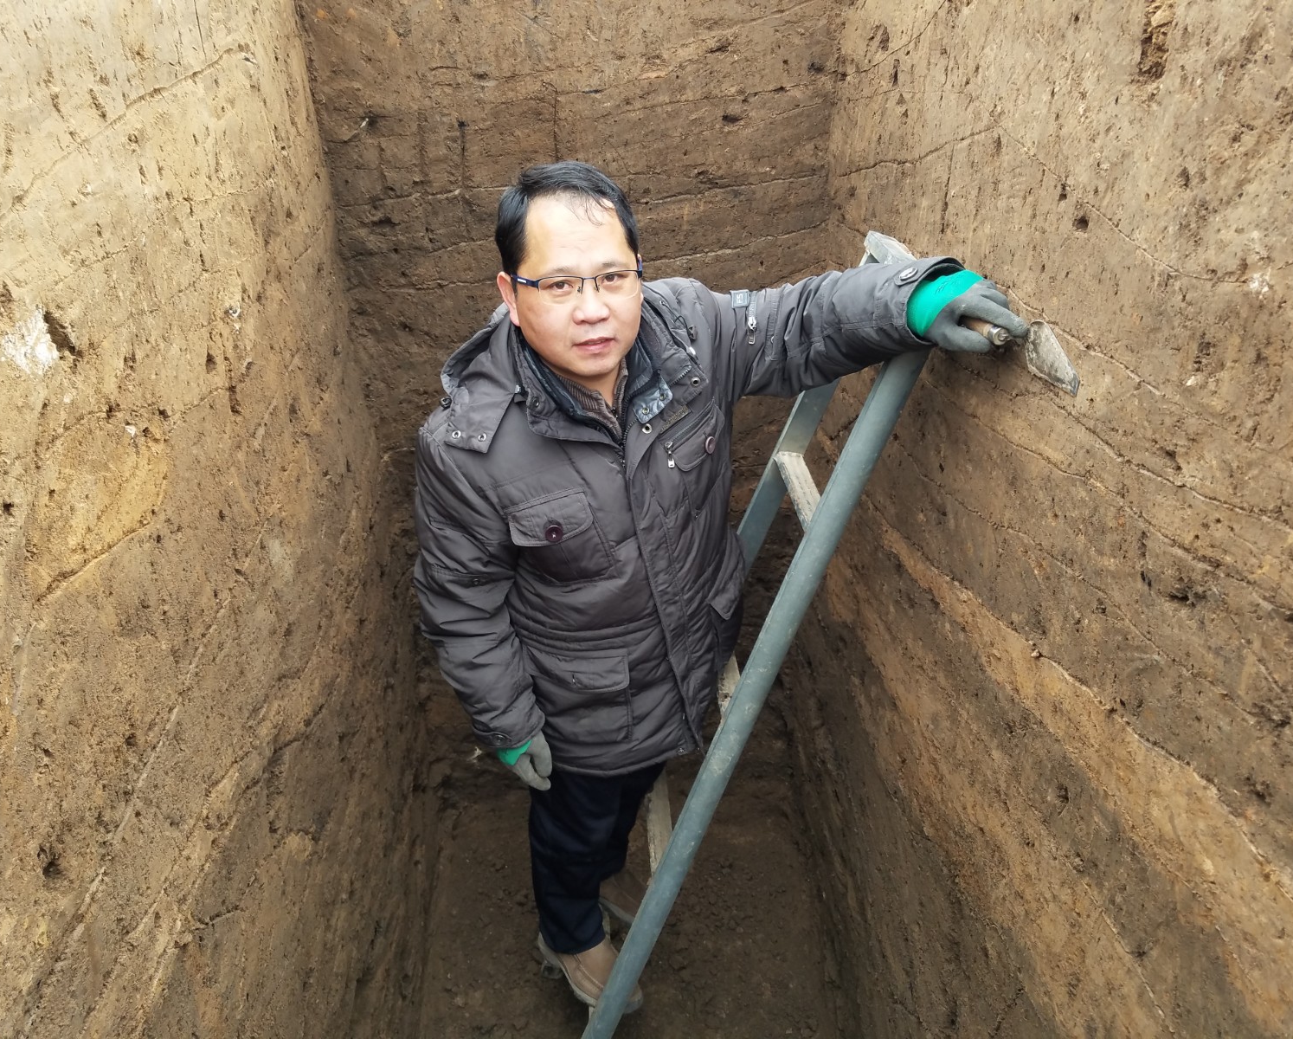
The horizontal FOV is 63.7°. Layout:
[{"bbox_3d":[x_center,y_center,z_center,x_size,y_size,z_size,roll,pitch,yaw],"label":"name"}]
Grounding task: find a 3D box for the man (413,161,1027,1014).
[{"bbox_3d":[0.030,0.305,1.690,0.620,1.690,0.620,-25,41,-30],"label":"man"}]

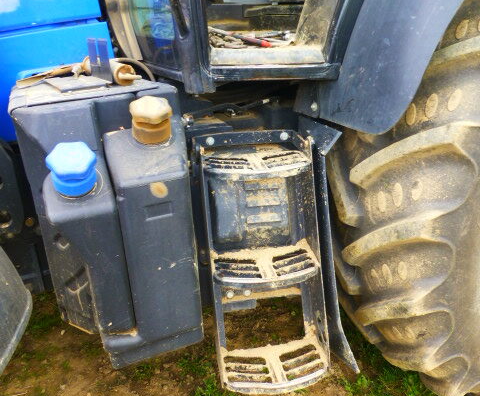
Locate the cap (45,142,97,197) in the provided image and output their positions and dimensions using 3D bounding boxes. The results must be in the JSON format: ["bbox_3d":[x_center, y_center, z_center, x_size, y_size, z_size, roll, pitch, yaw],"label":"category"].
[{"bbox_3d":[-0.398,-0.067,1.060,0.121,0.080,0.111,-5,45,-9],"label":"cap"}]

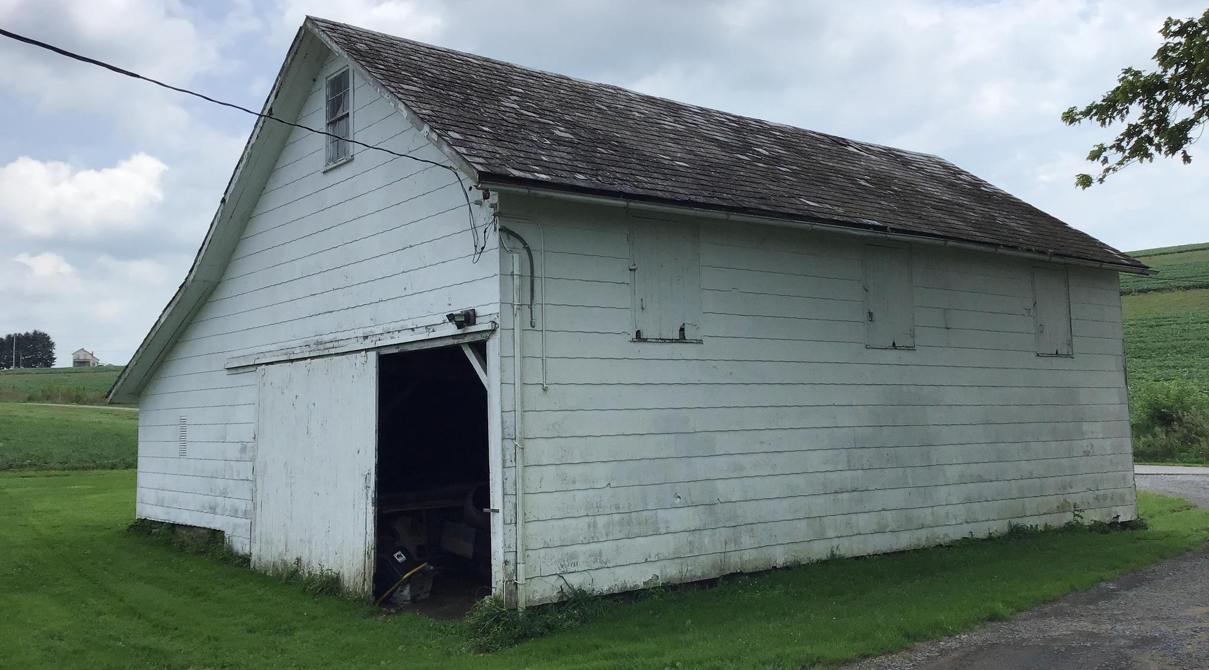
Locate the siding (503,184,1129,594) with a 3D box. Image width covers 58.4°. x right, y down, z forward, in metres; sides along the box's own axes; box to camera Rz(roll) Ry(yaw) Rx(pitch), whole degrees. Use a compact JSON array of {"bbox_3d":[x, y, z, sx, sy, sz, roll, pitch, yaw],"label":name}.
[{"bbox_3d":[3.857,0.799,14.431,12.290,4.120,0.200,2,-6,-37],"label":"siding"}]

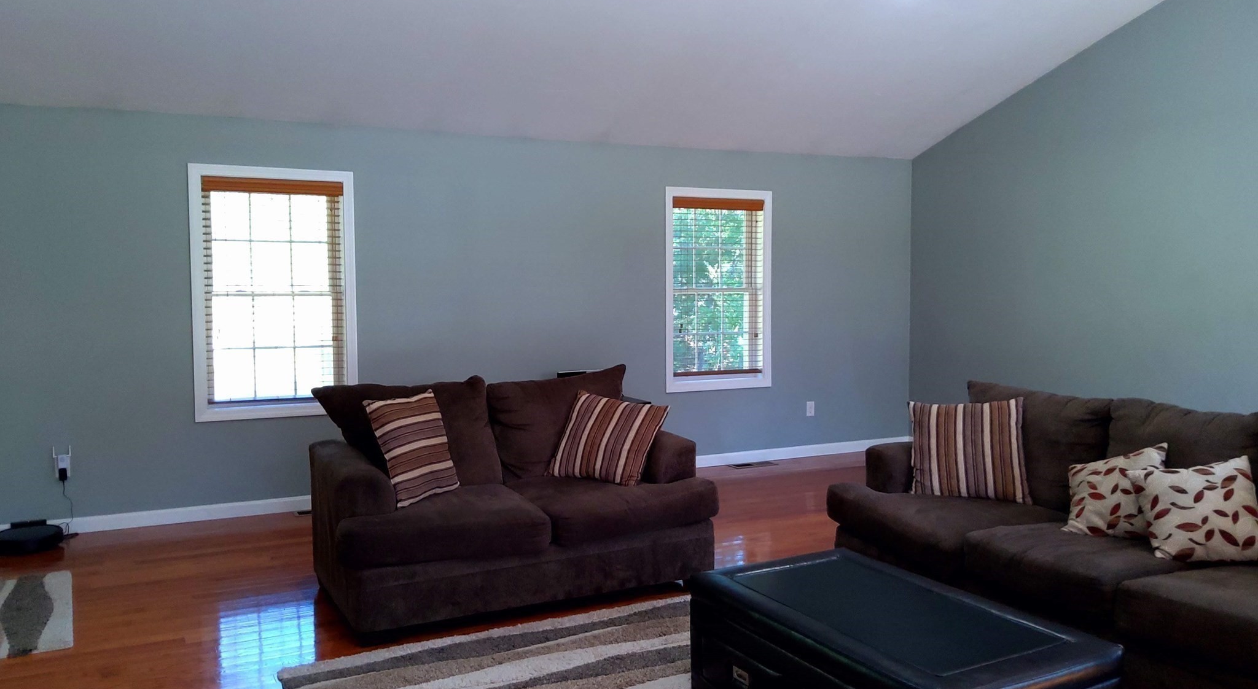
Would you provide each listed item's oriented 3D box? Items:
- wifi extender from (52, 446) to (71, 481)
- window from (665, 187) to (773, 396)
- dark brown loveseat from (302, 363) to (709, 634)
[{"bbox_3d":[-3.241,0.678,5.414,0.085,0.185,0.055,-2,4,-25],"label":"wifi extender"},{"bbox_3d":[0.692,-0.418,7.271,0.945,1.540,0.110,-2,4,-25],"label":"window"},{"bbox_3d":[-0.539,0.664,4.471,1.695,0.970,0.910,-2,4,-25],"label":"dark brown loveseat"}]

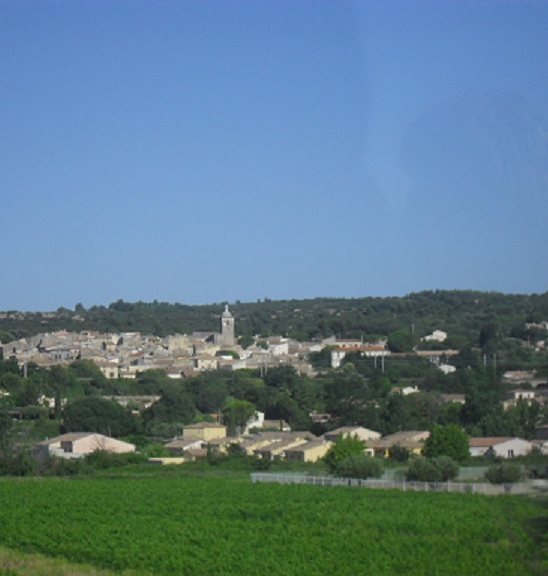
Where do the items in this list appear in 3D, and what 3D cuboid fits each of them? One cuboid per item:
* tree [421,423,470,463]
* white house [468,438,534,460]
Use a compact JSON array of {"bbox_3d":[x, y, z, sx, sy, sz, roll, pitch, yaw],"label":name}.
[{"bbox_3d":[36.300,32.900,416.000,10.000,8.200,9.600,0,-3,5],"label":"tree"},{"bbox_3d":[49.700,35.400,435.000,14.300,4.900,10.000,0,-3,-5],"label":"white house"}]

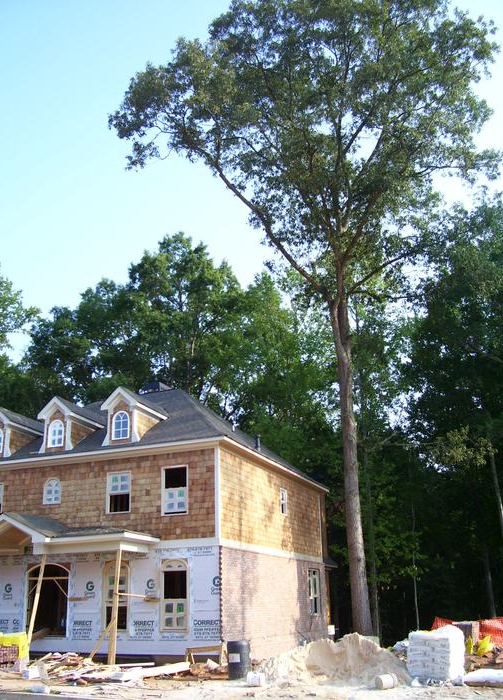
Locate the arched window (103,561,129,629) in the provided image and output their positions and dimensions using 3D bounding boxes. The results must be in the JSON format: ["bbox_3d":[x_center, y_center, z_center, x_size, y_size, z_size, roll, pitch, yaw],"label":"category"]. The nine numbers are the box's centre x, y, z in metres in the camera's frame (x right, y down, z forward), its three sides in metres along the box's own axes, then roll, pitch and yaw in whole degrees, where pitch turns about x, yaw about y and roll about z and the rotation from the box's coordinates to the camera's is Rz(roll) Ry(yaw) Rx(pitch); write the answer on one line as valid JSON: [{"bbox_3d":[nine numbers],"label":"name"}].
[{"bbox_3d":[-4.261,7.802,21.783,0.900,2.104,0.130,-9,-22,20],"label":"arched window"}]

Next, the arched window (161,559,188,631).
[{"bbox_3d":[-2.338,7.528,21.069,0.900,2.086,0.130,-9,-22,20],"label":"arched window"}]

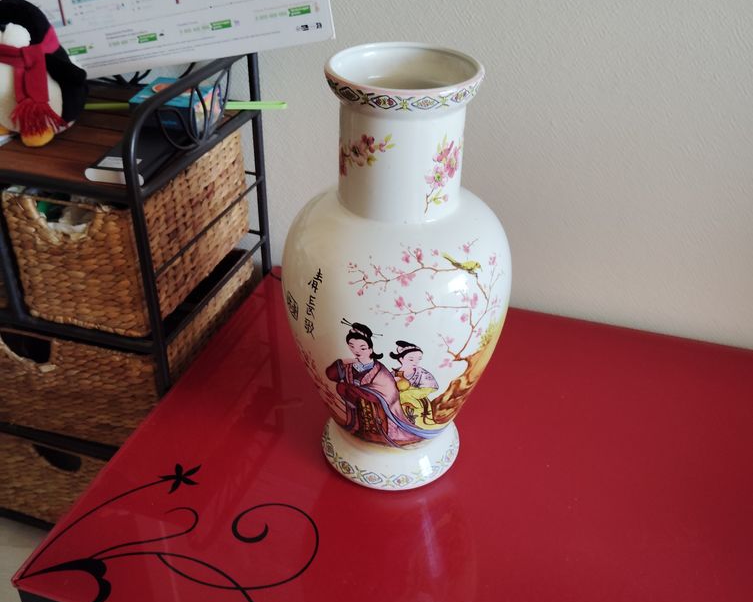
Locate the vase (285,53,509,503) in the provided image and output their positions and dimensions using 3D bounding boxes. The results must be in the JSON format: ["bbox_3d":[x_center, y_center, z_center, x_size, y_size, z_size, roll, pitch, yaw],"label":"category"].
[{"bbox_3d":[0.021,-0.020,0.816,0.224,0.437,0.224,2,34,1],"label":"vase"}]

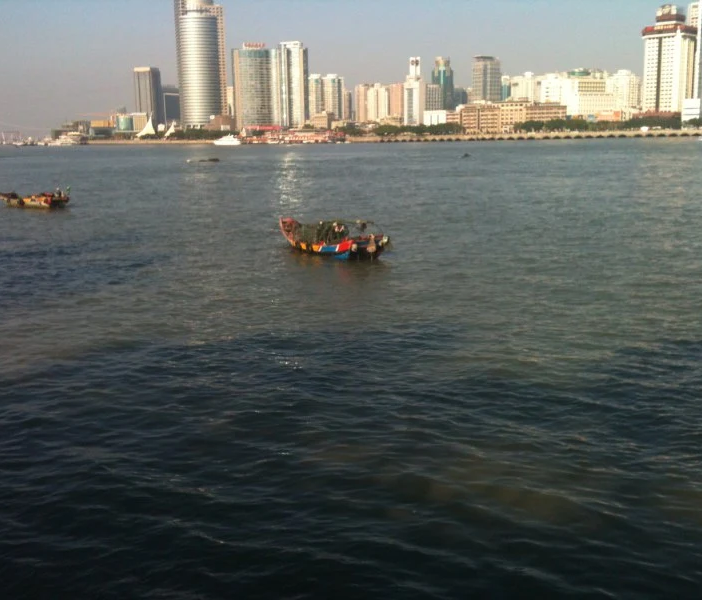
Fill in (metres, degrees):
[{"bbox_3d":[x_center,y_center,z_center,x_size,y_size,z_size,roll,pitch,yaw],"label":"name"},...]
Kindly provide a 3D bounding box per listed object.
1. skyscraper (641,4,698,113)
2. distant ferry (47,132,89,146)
[{"bbox_3d":[248.368,-179.719,630.876,30.000,91.000,30.000,-11,15,-40],"label":"skyscraper"},{"bbox_3d":[-323.980,-183.929,928.171,43.000,14.500,11.000,-1,12,1],"label":"distant ferry"}]

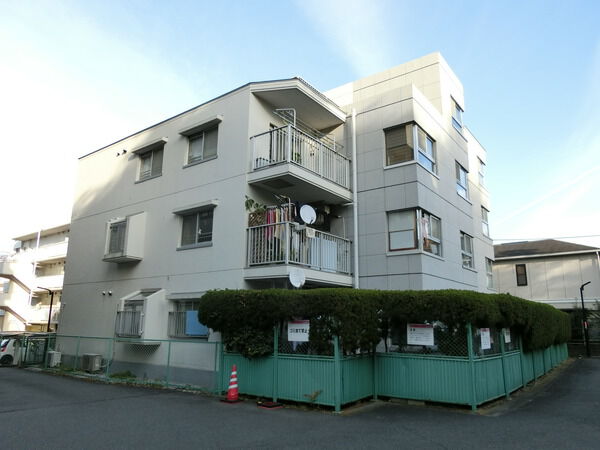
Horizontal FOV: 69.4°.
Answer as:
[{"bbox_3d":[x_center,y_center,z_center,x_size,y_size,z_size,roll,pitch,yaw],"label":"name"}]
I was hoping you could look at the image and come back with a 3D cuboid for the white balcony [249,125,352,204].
[{"bbox_3d":[0.122,-1.593,13.062,1.503,1.369,3.256,-9,-16,36],"label":"white balcony"}]

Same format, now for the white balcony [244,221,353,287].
[{"bbox_3d":[0.121,1.042,13.150,1.550,1.470,3.430,-9,-16,36],"label":"white balcony"}]

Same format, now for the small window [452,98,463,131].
[{"bbox_3d":[6.587,-4.453,18.152,0.150,1.320,1.650,-9,-16,36],"label":"small window"}]

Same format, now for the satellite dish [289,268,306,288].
[{"bbox_3d":[-0.062,1.325,10.734,0.460,0.510,0.260,4,-13,-15],"label":"satellite dish"}]

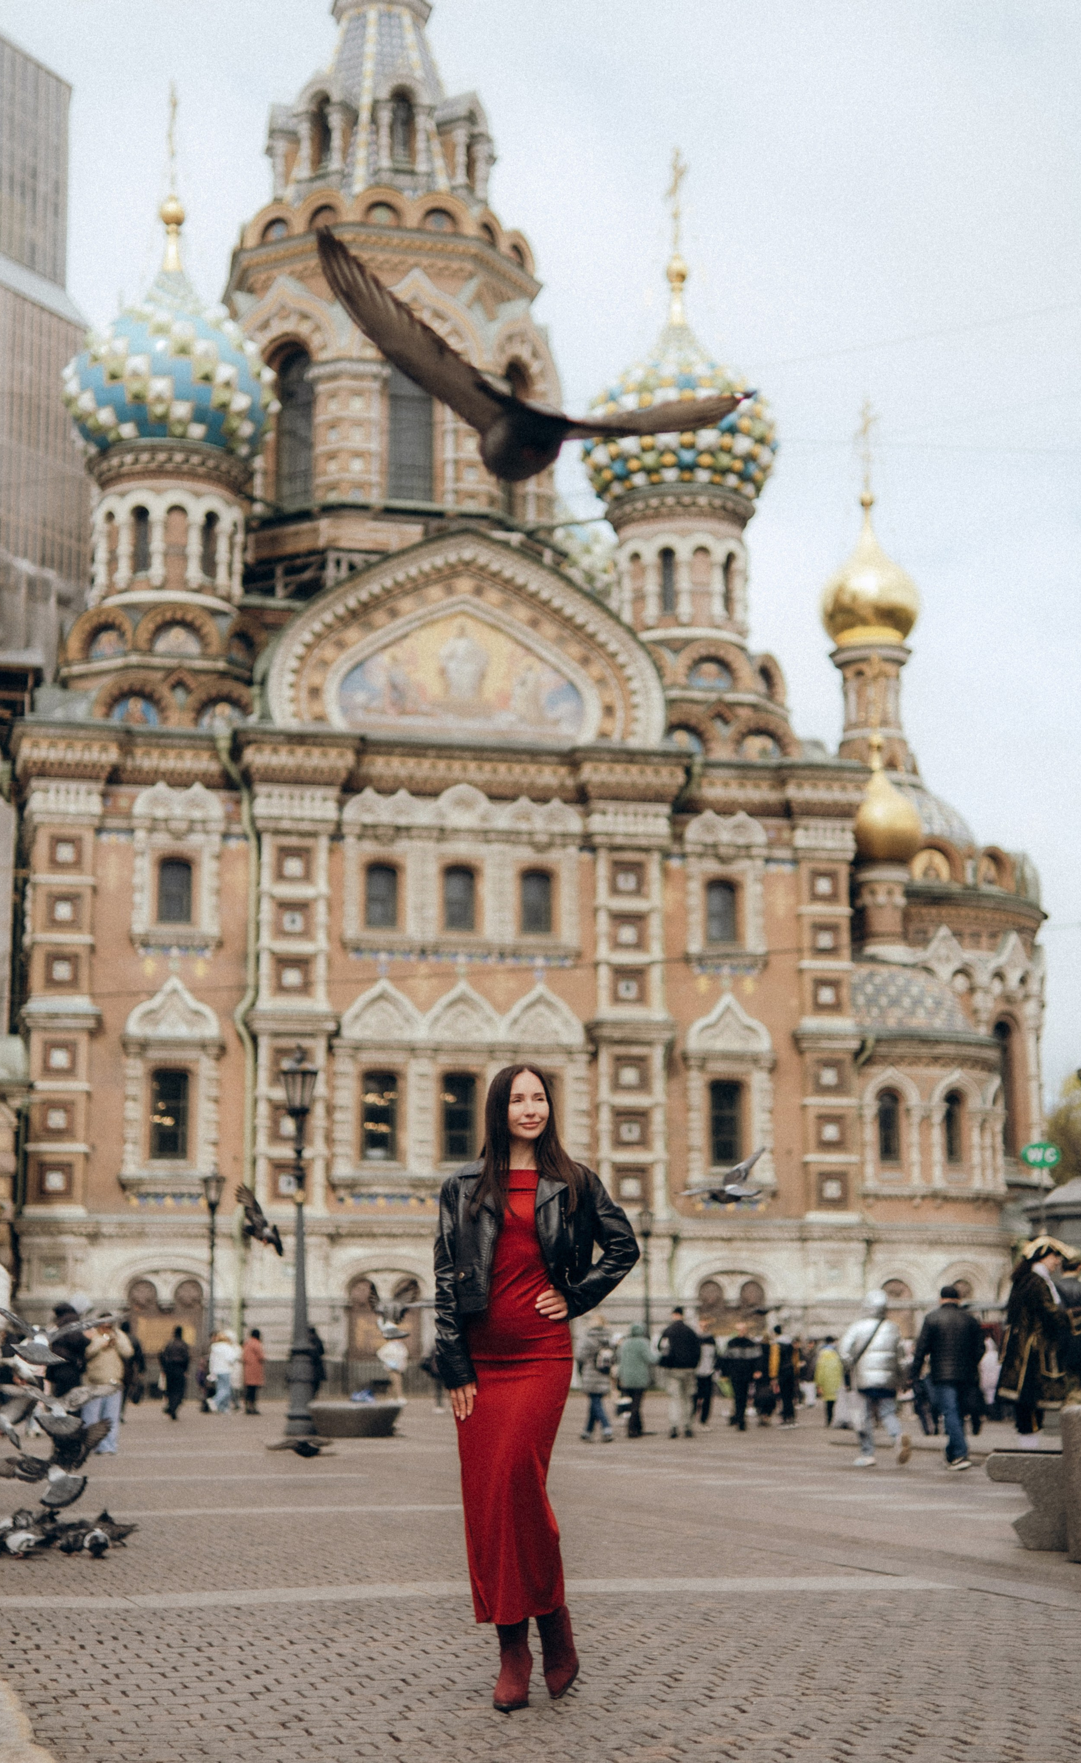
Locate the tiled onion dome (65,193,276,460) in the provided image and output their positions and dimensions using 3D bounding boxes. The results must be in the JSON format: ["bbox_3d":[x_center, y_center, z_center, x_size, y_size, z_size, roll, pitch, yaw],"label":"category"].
[{"bbox_3d":[-13.186,-19.964,87.520,7.733,9.757,7.733,2,-11,-13],"label":"tiled onion dome"}]

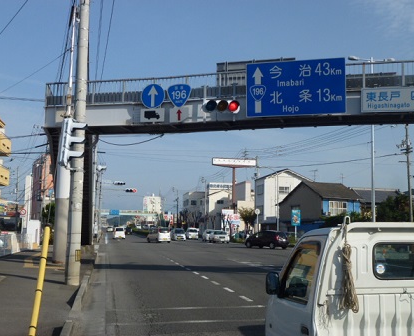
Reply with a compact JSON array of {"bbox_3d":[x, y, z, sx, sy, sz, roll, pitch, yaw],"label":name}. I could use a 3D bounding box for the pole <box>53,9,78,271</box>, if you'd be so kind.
[{"bbox_3d":[-5.644,-1.424,21.312,0.600,10.400,0.600,2,-7,-12],"label":"pole"}]

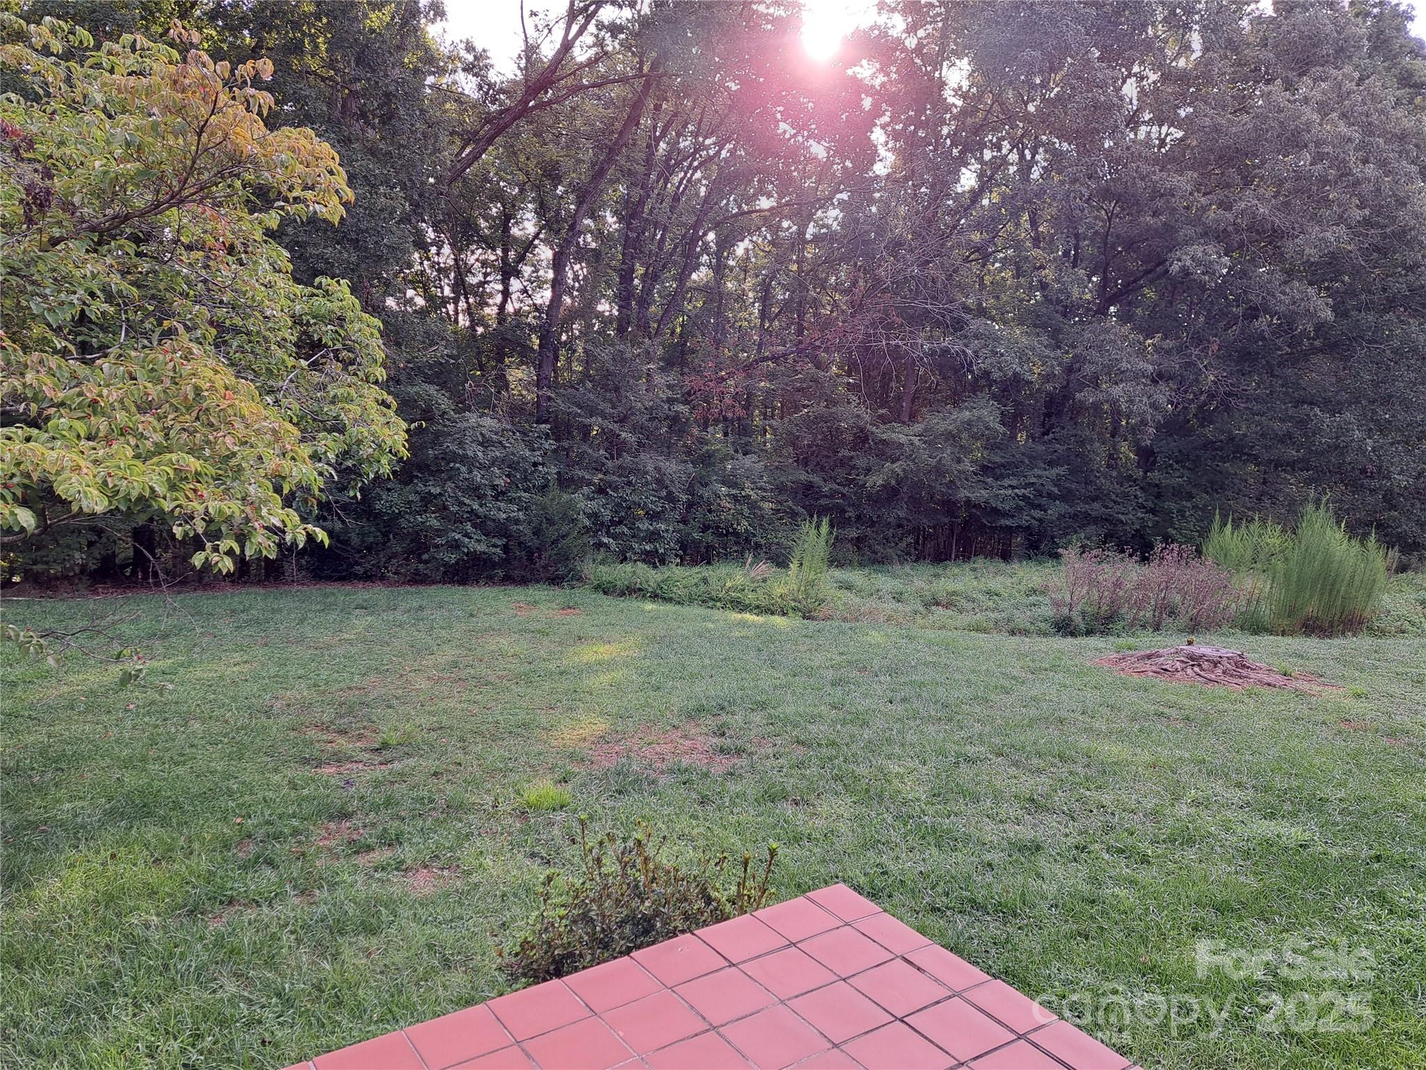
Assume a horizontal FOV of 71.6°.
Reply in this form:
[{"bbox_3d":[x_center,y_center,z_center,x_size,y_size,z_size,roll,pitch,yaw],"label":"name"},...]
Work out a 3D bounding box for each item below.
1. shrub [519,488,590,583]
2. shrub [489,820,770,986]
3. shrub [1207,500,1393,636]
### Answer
[{"bbox_3d":[-2.400,0.008,15.000,1.080,1.460,1.080,0,6,-9],"label":"shrub"},{"bbox_3d":[-0.290,1.175,3.170,0.840,0.530,0.600,-3,8,-34],"label":"shrub"},{"bbox_3d":[6.538,0.353,11.000,1.770,1.500,1.400,5,7,31],"label":"shrub"}]

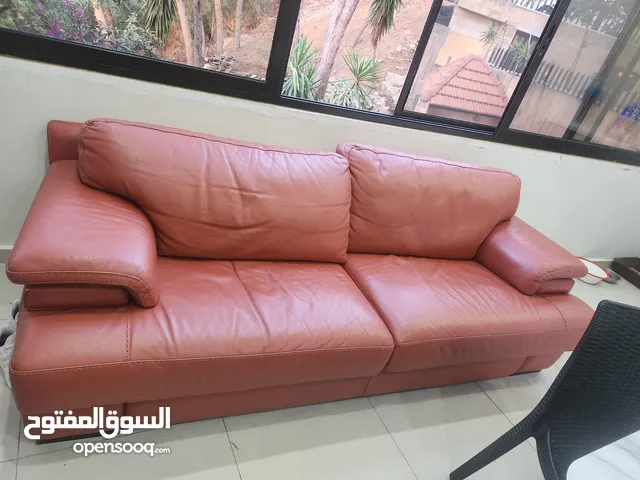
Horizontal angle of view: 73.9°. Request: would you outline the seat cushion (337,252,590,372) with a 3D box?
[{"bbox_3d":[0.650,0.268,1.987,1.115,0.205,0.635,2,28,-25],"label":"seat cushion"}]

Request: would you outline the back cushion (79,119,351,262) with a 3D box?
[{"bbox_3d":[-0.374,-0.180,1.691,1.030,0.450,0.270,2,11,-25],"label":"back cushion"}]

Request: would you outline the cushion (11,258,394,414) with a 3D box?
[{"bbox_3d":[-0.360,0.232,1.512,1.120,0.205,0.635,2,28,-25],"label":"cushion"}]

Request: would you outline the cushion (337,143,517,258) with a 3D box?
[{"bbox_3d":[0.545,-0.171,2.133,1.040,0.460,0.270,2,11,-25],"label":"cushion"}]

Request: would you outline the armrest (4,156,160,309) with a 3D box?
[{"bbox_3d":[-0.755,-0.036,1.438,0.375,0.175,0.690,2,28,-25],"label":"armrest"}]

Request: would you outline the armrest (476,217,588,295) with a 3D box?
[{"bbox_3d":[0.979,0.025,2.253,0.380,0.175,0.690,2,28,-25],"label":"armrest"}]

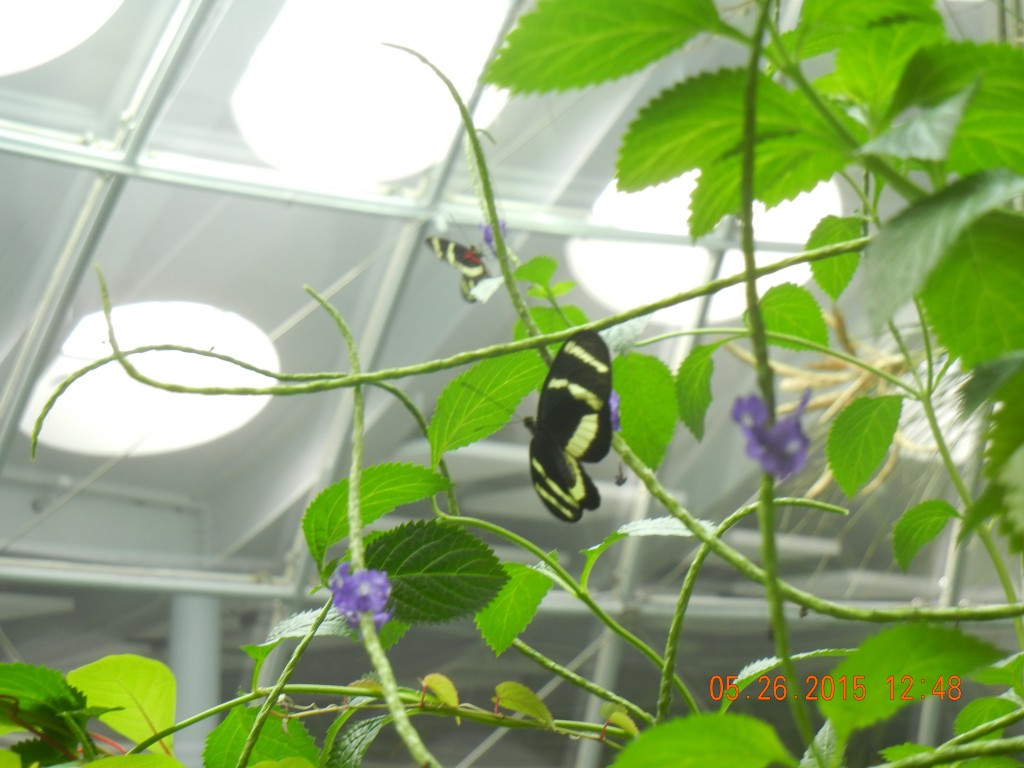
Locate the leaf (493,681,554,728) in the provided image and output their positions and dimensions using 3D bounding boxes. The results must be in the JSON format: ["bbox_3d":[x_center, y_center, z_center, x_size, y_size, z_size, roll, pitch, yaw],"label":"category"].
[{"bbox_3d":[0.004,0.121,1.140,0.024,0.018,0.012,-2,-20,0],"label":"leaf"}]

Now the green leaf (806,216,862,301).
[{"bbox_3d":[0.125,-0.049,1.170,0.022,0.033,0.012,6,-12,-6],"label":"green leaf"}]

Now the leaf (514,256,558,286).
[{"bbox_3d":[0.010,-0.044,1.190,0.017,0.013,0.012,-2,-20,0],"label":"leaf"}]

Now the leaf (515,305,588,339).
[{"bbox_3d":[0.015,-0.022,1.190,0.031,0.021,0.015,-2,-20,0],"label":"leaf"}]

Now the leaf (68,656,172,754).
[{"bbox_3d":[-0.143,0.118,1.100,0.039,0.038,0.014,0,-9,-6],"label":"leaf"}]

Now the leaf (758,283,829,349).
[{"bbox_3d":[0.106,-0.026,1.160,0.032,0.026,0.018,-3,-13,6],"label":"leaf"}]

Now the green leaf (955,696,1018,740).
[{"bbox_3d":[0.181,0.128,1.150,0.025,0.018,0.022,-1,-13,0],"label":"green leaf"}]

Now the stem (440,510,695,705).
[{"bbox_3d":[0.022,0.083,1.130,0.119,0.017,0.020,37,0,0],"label":"stem"}]

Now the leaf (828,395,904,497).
[{"bbox_3d":[0.134,0.024,1.150,0.025,0.043,0.012,27,-9,-5],"label":"leaf"}]

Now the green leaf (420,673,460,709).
[{"bbox_3d":[-0.027,0.116,1.140,0.015,0.014,0.010,-2,-20,0],"label":"green leaf"}]

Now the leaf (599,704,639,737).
[{"bbox_3d":[0.040,0.125,1.120,0.015,0.013,0.010,2,-14,-11],"label":"leaf"}]

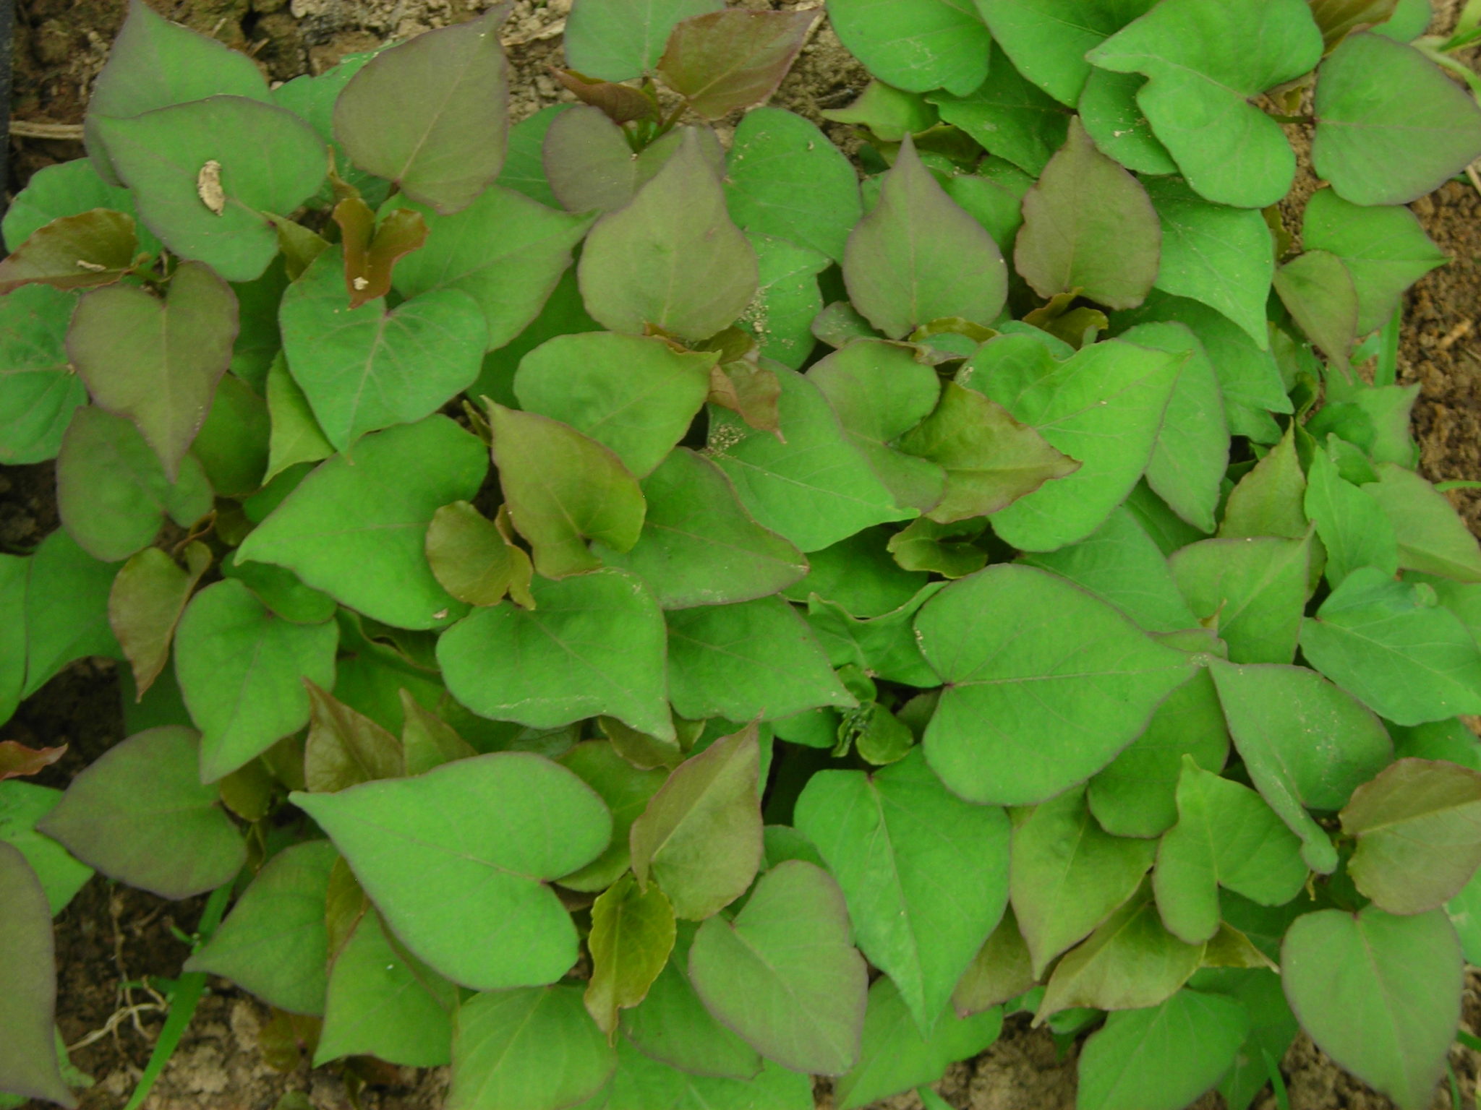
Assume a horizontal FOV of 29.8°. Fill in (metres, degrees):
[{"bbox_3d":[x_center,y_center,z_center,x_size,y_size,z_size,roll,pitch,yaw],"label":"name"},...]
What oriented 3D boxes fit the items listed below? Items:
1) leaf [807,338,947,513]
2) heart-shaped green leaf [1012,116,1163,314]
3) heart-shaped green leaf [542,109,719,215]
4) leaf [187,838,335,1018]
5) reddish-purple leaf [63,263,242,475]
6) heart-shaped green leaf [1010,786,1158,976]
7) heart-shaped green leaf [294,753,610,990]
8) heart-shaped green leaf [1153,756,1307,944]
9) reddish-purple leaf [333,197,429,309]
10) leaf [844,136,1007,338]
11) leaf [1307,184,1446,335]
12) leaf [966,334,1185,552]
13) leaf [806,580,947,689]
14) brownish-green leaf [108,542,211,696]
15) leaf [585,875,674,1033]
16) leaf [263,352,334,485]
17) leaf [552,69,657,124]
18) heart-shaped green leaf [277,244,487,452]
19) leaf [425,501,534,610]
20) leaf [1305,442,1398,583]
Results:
[{"bbox_3d":[0.042,-0.045,0.921,0.069,0.020,0.052,24,75,10],"label":"leaf"},{"bbox_3d":[0.132,-0.130,1.055,0.055,0.018,0.076,-1,81,0],"label":"heart-shaped green leaf"},{"bbox_3d":[-0.043,-0.152,1.106,0.073,0.020,0.076,2,57,2],"label":"heart-shaped green leaf"},{"bbox_3d":[-0.143,0.122,0.885,0.069,0.018,0.057,-15,65,0],"label":"leaf"},{"bbox_3d":[-0.220,-0.070,1.040,0.064,0.018,0.085,-4,72,1],"label":"reddish-purple leaf"},{"bbox_3d":[0.105,0.099,0.870,0.044,0.020,0.073,17,72,2],"label":"heart-shaped green leaf"},{"bbox_3d":[-0.090,0.092,0.848,0.101,0.022,0.075,18,60,2],"label":"heart-shaped green leaf"},{"bbox_3d":[0.168,0.101,0.953,0.051,0.025,0.059,-16,72,-6],"label":"heart-shaped green leaf"},{"bbox_3d":[-0.136,-0.114,1.048,0.035,0.022,0.041,11,90,0],"label":"reddish-purple leaf"},{"bbox_3d":[0.061,-0.106,0.932,0.054,0.018,0.071,-1,77,0],"label":"leaf"},{"bbox_3d":[0.247,-0.114,1.085,0.059,0.018,0.062,0,66,-9],"label":"leaf"},{"bbox_3d":[0.110,-0.045,0.913,0.087,0.024,0.070,-28,76,-11],"label":"leaf"},{"bbox_3d":[0.049,0.029,1.007,0.050,0.025,0.043,-21,65,-10],"label":"leaf"},{"bbox_3d":[-0.210,0.023,1.004,0.034,0.025,0.055,17,84,-10],"label":"brownish-green leaf"},{"bbox_3d":[-0.037,0.134,0.933,0.030,0.020,0.055,11,92,-6],"label":"leaf"},{"bbox_3d":[-0.165,-0.049,1.058,0.043,0.020,0.054,35,77,17],"label":"leaf"},{"bbox_3d":[-0.053,-0.177,1.075,0.045,0.022,0.020,16,41,9],"label":"leaf"},{"bbox_3d":[-0.122,-0.065,0.929,0.067,0.020,0.070,13,74,4],"label":"heart-shaped green leaf"},{"bbox_3d":[-0.093,0.000,0.990,0.035,0.025,0.039,-20,72,-1],"label":"leaf"},{"bbox_3d":[0.221,-0.013,1.006,0.035,0.022,0.065,-20,72,9],"label":"leaf"}]

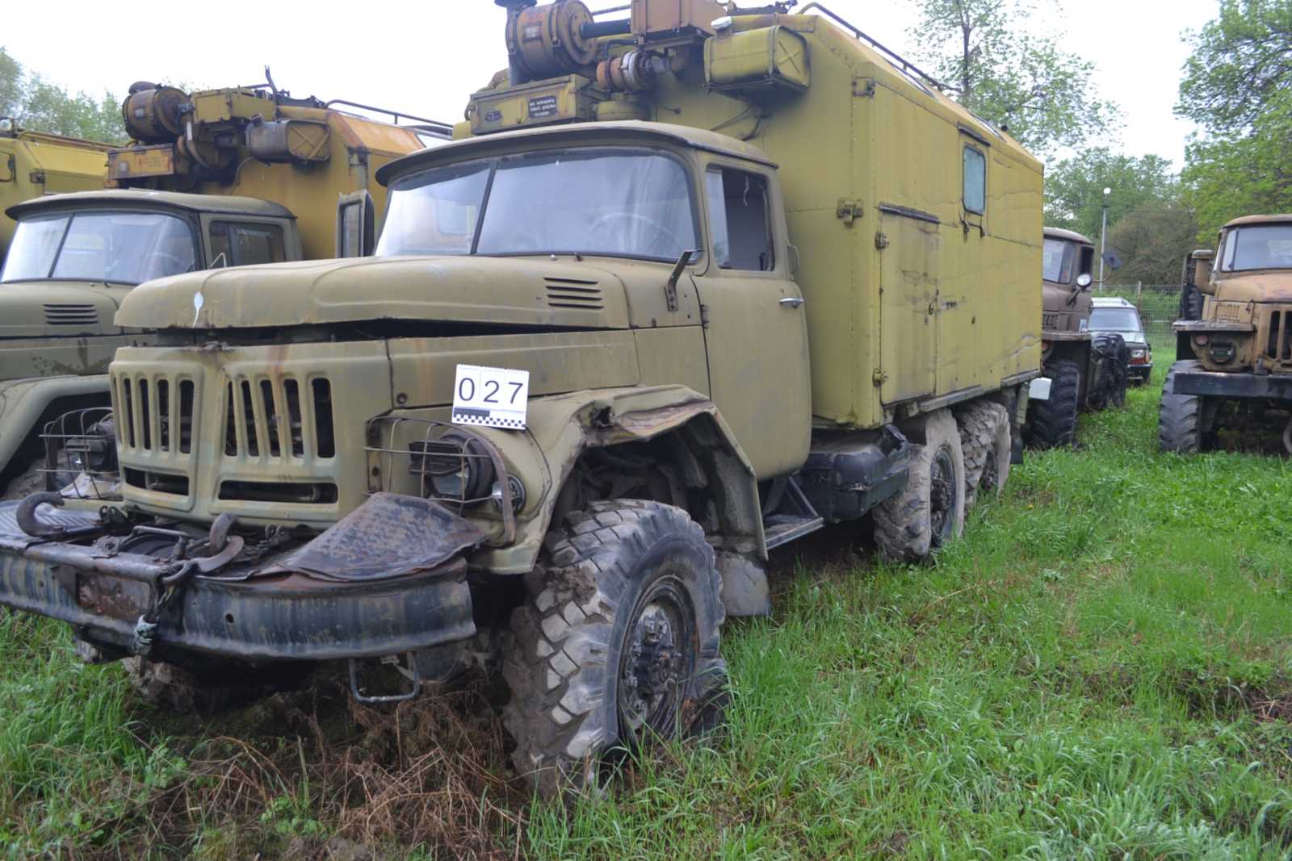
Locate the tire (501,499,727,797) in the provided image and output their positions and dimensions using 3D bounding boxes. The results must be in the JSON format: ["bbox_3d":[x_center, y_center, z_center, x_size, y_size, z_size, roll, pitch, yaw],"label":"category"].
[{"bbox_3d":[-0.061,0.768,3.398,0.360,1.060,1.110,2,7,29],"label":"tire"}]

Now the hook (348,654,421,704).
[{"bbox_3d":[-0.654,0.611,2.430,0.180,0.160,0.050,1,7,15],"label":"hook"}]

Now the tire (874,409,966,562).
[{"bbox_3d":[1.774,0.362,6.193,0.340,1.060,1.110,3,8,33],"label":"tire"}]

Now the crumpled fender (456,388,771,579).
[{"bbox_3d":[-0.113,0.222,3.337,0.470,0.770,1.530,3,8,33],"label":"crumpled fender"}]

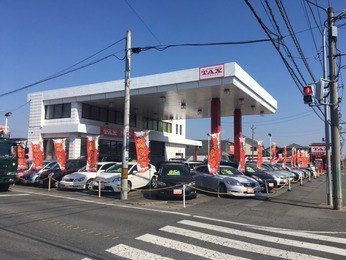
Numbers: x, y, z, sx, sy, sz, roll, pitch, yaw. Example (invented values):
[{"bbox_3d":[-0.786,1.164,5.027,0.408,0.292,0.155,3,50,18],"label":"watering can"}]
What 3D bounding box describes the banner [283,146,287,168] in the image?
[{"bbox_3d":[8.971,2.257,23.300,0.540,1.840,0.200,5,-7,-30],"label":"banner"}]

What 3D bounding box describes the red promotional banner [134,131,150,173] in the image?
[{"bbox_3d":[-1.365,0.978,13.200,0.660,1.820,0.120,2,-5,-14],"label":"red promotional banner"}]

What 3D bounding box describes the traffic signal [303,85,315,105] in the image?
[{"bbox_3d":[5.386,-1.396,11.506,0.400,0.780,0.320,-2,-7,31],"label":"traffic signal"}]

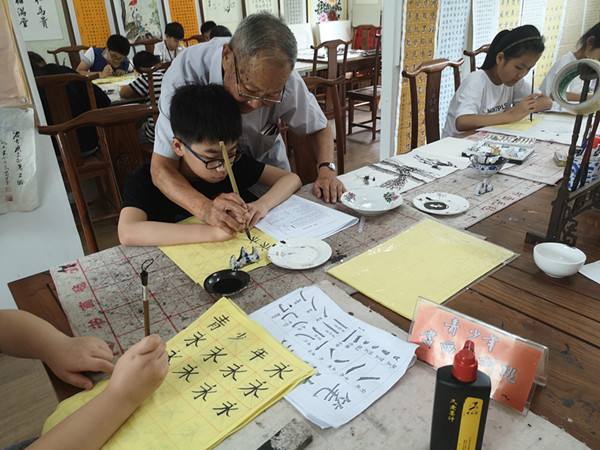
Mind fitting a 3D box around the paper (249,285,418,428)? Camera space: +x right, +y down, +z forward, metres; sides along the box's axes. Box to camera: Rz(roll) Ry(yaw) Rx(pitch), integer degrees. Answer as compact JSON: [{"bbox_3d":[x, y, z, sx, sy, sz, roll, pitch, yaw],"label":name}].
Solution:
[{"bbox_3d":[0.038,0.204,0.840,0.225,0.010,0.305,-22,31,-34],"label":"paper"}]

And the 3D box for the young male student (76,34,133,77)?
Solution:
[{"bbox_3d":[-1.834,-1.271,4.703,0.550,1.150,0.650,-20,30,-32],"label":"young male student"}]

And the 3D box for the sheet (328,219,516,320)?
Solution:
[{"bbox_3d":[0.276,0.086,1.057,0.368,0.008,0.249,-23,33,-34],"label":"sheet"}]

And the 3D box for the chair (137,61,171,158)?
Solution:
[{"bbox_3d":[-0.787,-0.556,3.160,0.480,1.050,0.460,-20,29,-31],"label":"chair"}]

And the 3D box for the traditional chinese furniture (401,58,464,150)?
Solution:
[{"bbox_3d":[0.764,-0.182,2.125,0.480,1.060,0.460,-23,31,-35],"label":"traditional chinese furniture"}]

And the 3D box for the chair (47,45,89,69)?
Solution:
[{"bbox_3d":[-2.184,-1.331,4.843,0.480,0.980,0.470,-25,34,-37],"label":"chair"}]

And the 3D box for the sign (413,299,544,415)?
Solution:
[{"bbox_3d":[0.273,0.189,0.734,0.202,0.098,0.078,20,34,41],"label":"sign"}]

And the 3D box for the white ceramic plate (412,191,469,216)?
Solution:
[{"bbox_3d":[0.394,-0.052,1.304,0.149,0.020,0.149,-2,27,1],"label":"white ceramic plate"}]

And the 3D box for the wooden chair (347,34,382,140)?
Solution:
[{"bbox_3d":[0.779,-1.451,4.862,0.480,1.060,0.460,-22,31,-34],"label":"wooden chair"}]

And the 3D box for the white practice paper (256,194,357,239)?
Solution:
[{"bbox_3d":[-0.007,-0.019,1.289,0.213,0.012,0.260,-25,34,-37],"label":"white practice paper"}]

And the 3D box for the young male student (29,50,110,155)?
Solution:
[{"bbox_3d":[-1.536,-0.510,3.108,0.550,1.100,0.680,-20,29,-31],"label":"young male student"}]

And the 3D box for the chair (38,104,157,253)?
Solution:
[{"bbox_3d":[-0.666,0.041,1.929,0.480,0.980,0.470,-18,30,-27],"label":"chair"}]

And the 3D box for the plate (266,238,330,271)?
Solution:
[{"bbox_3d":[0.001,0.073,1.097,0.149,0.020,0.149,-2,27,1],"label":"plate"}]

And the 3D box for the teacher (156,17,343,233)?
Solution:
[{"bbox_3d":[-0.130,-0.004,1.563,0.560,1.320,0.720,-14,29,-21],"label":"teacher"}]

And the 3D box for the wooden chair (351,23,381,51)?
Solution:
[{"bbox_3d":[0.625,-1.866,5.610,0.470,0.980,0.480,-23,33,-34],"label":"wooden chair"}]

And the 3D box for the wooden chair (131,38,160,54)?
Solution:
[{"bbox_3d":[-1.503,-1.541,5.189,0.470,0.980,0.480,22,36,40],"label":"wooden chair"}]

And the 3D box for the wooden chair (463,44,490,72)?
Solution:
[{"bbox_3d":[1.452,-0.768,3.321,0.480,0.980,0.470,-24,33,-35],"label":"wooden chair"}]

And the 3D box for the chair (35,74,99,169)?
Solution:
[{"bbox_3d":[-1.464,-0.422,2.967,0.480,1.050,0.460,-20,29,-31],"label":"chair"}]

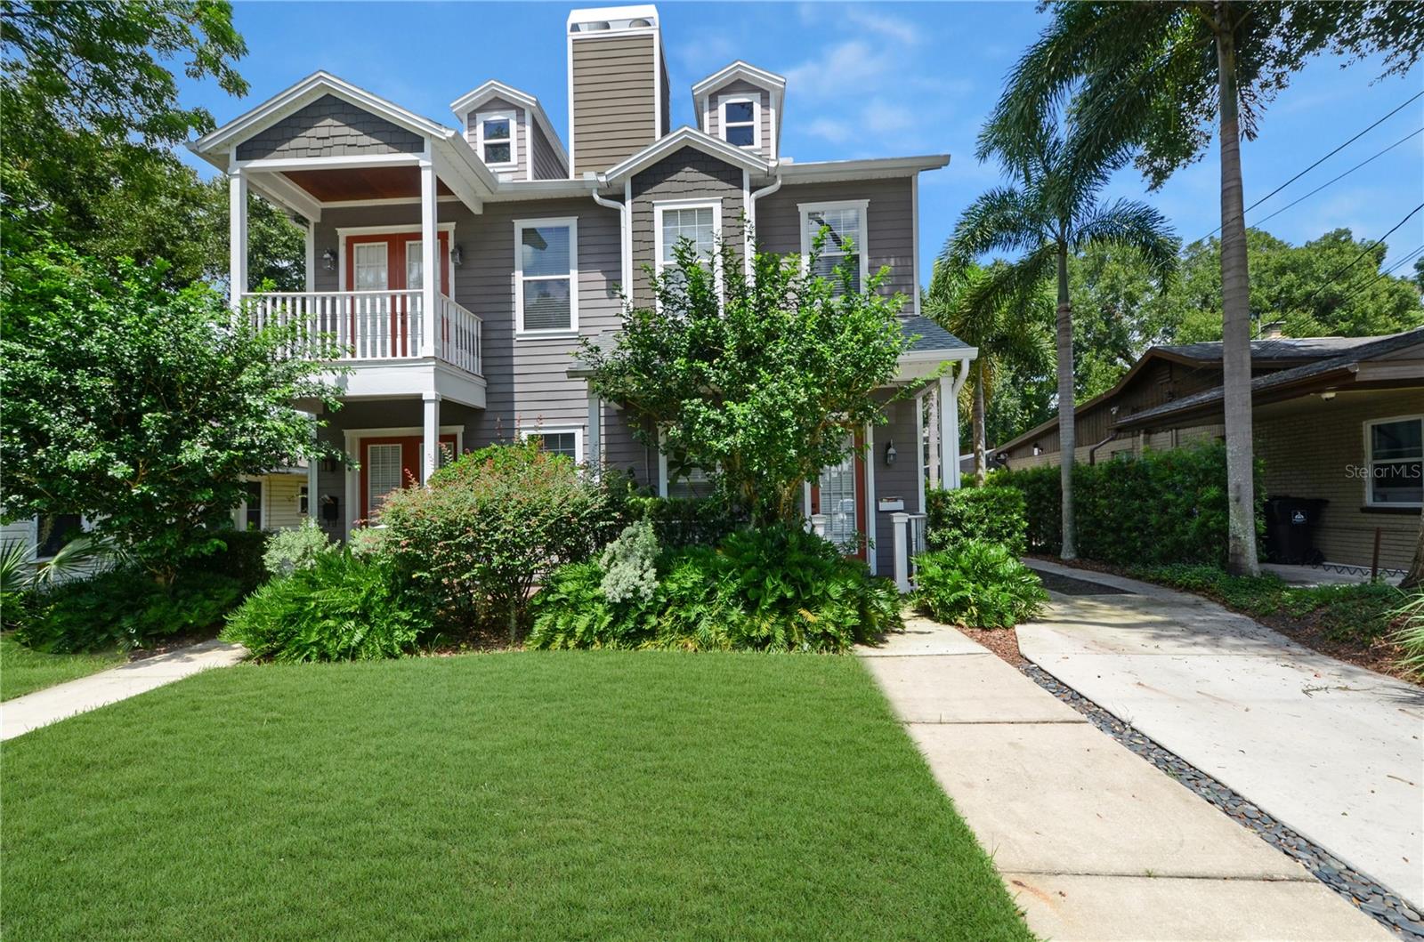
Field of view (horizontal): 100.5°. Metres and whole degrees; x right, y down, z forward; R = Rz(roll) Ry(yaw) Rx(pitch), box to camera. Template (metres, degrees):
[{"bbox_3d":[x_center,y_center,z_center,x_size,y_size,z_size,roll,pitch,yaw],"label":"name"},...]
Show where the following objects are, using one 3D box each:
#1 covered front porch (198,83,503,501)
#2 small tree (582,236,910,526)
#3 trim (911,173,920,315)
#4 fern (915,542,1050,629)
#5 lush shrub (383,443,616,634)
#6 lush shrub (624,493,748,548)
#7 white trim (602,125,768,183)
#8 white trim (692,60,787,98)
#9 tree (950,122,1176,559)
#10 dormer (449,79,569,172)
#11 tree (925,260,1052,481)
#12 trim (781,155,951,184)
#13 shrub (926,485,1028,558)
[{"bbox_3d":[-5.511,-1.901,9.343,4.000,7.612,1.968,-1,-1,4],"label":"covered front porch"},{"bbox_3d":[0.390,-0.547,7.100,3.930,4.581,3.200,-1,-1,4],"label":"small tree"},{"bbox_3d":[3.365,-3.740,9.738,0.140,2.361,0.070,-1,-1,4],"label":"trim"},{"bbox_3d":[3.076,1.244,6.858,1.422,0.881,1.350,-1,-1,4],"label":"fern"},{"bbox_3d":[-2.536,0.717,7.032,2.666,2.171,2.200,-1,-1,4],"label":"lush shrub"},{"bbox_3d":[-0.344,1.045,7.810,1.670,1.330,0.800,-1,-1,3],"label":"lush shrub"},{"bbox_3d":[-0.415,-5.054,9.446,2.620,0.850,0.300,-1,-1,3],"label":"white trim"},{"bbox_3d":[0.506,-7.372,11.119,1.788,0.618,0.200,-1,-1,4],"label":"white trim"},{"bbox_3d":[6.708,-2.521,11.306,4.057,8.424,4.200,-1,-1,4],"label":"tree"},{"bbox_3d":[-3.998,-6.368,12.521,1.660,1.900,2.980,-1,-1,3],"label":"dormer"},{"bbox_3d":[6.808,-1.799,14.680,3.600,7.160,3.600,-1,-1,3],"label":"tree"},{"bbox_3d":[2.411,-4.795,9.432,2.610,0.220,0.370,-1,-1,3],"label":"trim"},{"bbox_3d":[3.418,0.940,7.670,1.300,1.440,1.050,-1,-1,3],"label":"shrub"}]

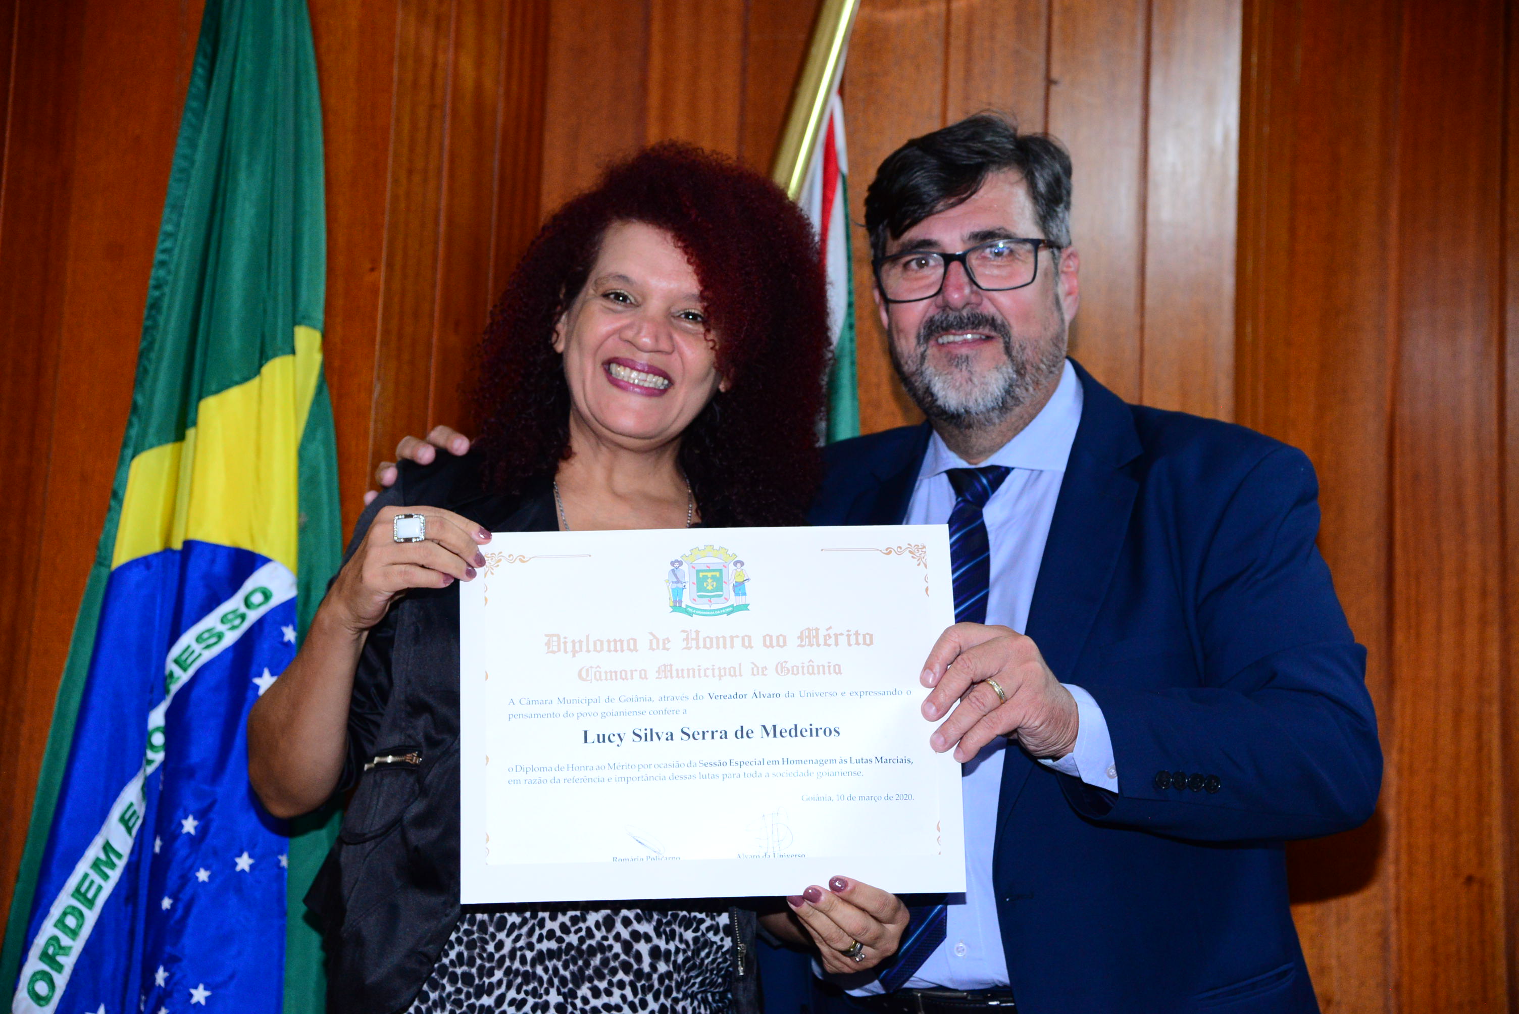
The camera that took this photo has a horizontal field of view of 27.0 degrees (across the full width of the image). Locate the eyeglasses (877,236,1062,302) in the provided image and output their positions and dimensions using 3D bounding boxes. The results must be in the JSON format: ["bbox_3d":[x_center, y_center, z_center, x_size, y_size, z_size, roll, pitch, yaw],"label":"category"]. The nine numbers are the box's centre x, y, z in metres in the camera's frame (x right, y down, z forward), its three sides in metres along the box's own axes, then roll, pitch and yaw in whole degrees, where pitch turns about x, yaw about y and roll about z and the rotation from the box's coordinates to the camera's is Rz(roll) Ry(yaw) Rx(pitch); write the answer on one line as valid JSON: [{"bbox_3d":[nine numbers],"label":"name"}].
[{"bbox_3d":[0.179,-0.193,2.648,0.140,0.045,0.140,-6,0,15],"label":"eyeglasses"}]

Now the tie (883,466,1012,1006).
[{"bbox_3d":[0.141,0.178,2.560,0.090,0.435,0.070,6,-14,14],"label":"tie"}]

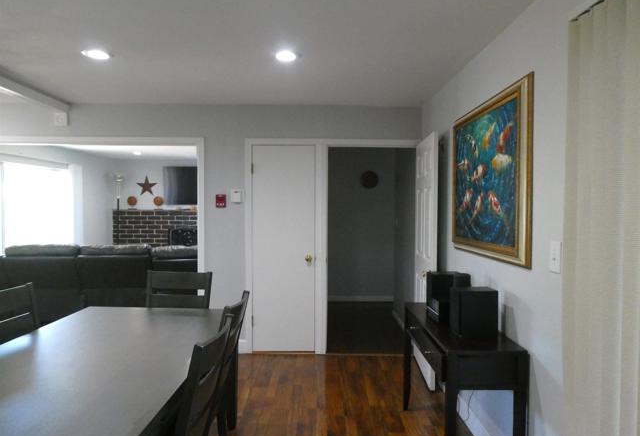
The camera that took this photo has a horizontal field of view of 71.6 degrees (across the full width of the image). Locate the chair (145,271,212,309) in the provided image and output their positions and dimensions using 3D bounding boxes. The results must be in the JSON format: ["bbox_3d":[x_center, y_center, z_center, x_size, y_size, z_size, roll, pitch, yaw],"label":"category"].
[{"bbox_3d":[-1.030,0.880,2.929,0.472,0.980,0.540,0,1,4],"label":"chair"}]

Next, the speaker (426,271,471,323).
[{"bbox_3d":[0.832,0.487,2.888,0.215,0.243,0.160,0,1,0],"label":"speaker"}]

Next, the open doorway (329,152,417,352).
[{"bbox_3d":[0.503,0.324,4.409,0.880,2.040,0.120,0,1,0],"label":"open doorway"}]

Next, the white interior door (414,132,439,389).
[{"bbox_3d":[0.928,0.332,3.925,0.040,2.020,0.880,0,1,4],"label":"white interior door"}]

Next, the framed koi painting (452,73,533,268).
[{"bbox_3d":[0.978,-0.235,2.682,0.045,0.945,1.200,0,1,0],"label":"framed koi painting"}]

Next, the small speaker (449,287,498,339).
[{"bbox_3d":[0.819,0.498,2.358,0.200,0.242,0.140,0,1,0],"label":"small speaker"}]

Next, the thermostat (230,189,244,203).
[{"bbox_3d":[-0.804,-0.214,4.335,0.122,0.127,0.033,0,1,0],"label":"thermostat"}]

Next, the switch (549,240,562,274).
[{"bbox_3d":[0.993,0.167,1.879,0.013,0.128,0.080,0,1,0],"label":"switch"}]

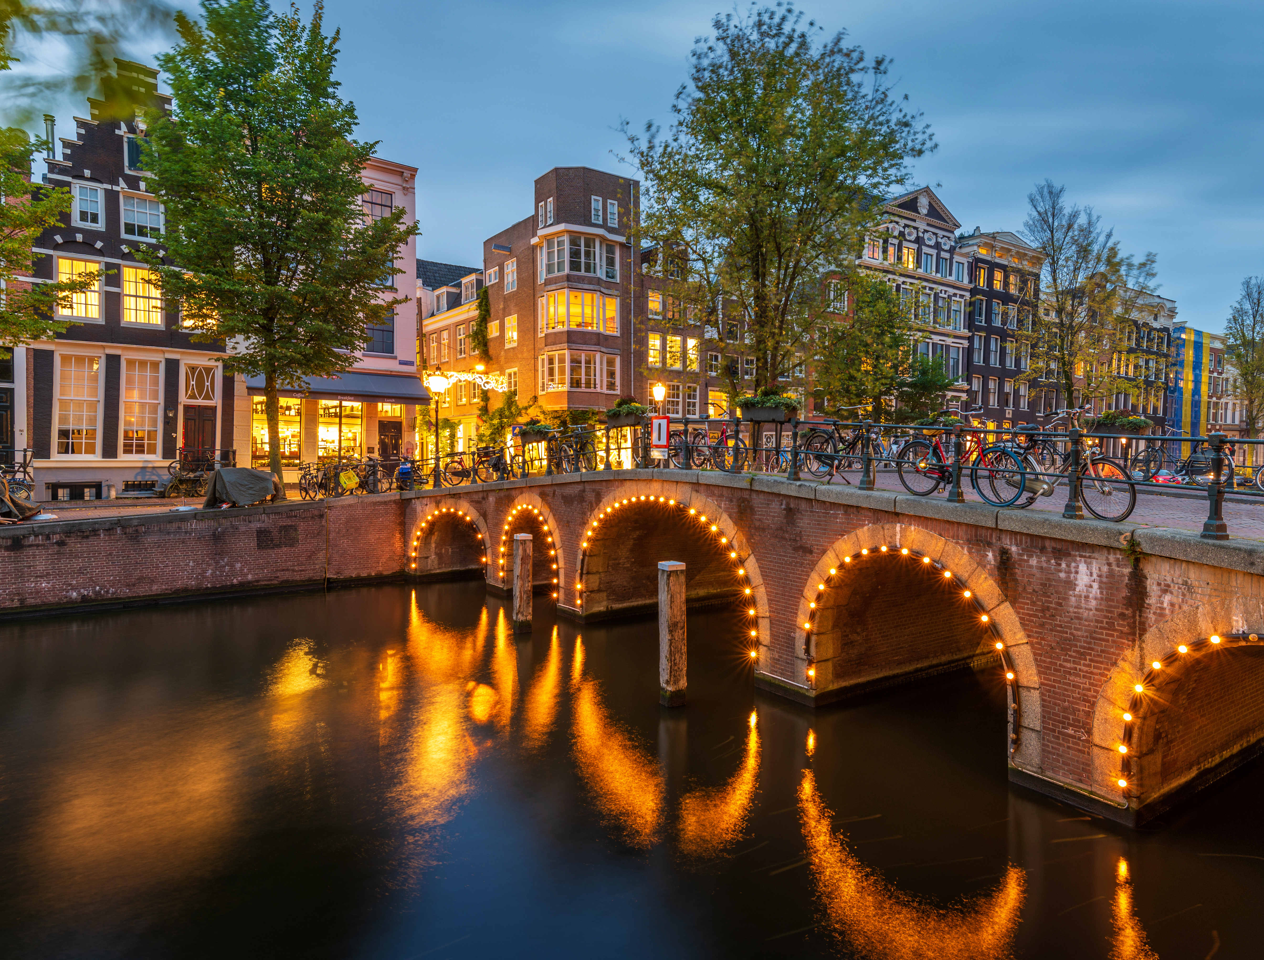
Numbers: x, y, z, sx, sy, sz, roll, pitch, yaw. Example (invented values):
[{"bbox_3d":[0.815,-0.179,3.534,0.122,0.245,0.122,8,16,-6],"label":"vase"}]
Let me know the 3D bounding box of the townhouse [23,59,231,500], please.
[{"bbox_3d":[-20.781,-7.160,30.944,5.960,15.468,10.000,-1,2,-39],"label":"townhouse"}]

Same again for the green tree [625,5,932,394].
[{"bbox_3d":[6.721,-10.457,34.535,13.300,21.663,12.300,0,1,11],"label":"green tree"}]

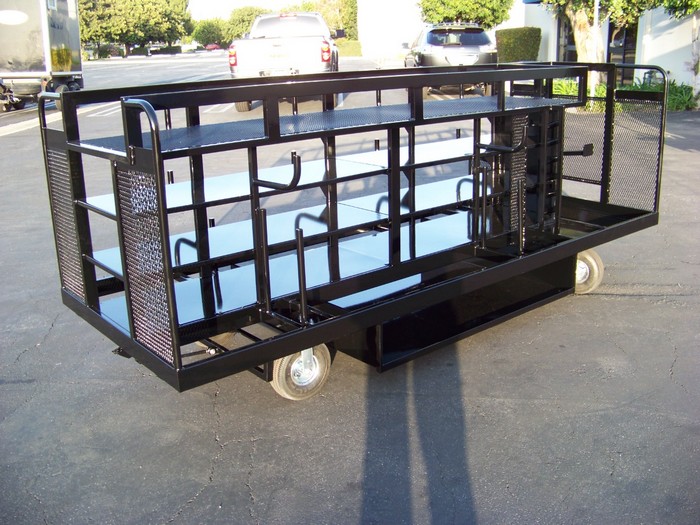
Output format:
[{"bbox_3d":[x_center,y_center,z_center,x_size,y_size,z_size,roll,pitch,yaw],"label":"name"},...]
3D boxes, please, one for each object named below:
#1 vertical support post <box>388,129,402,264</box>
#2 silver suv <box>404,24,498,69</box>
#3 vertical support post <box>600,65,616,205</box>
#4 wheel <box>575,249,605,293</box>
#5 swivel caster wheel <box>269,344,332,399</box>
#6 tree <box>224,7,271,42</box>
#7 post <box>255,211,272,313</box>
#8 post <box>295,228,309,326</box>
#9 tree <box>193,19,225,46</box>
[{"bbox_3d":[0.213,-0.302,3.475,0.045,0.670,0.045,-15,22,-38],"label":"vertical support post"},{"bbox_3d":[2.540,-5.300,18.950,1.880,1.700,4.750,-1,17,-1],"label":"silver suv"},{"bbox_3d":[1.694,-0.826,4.775,0.048,0.910,0.048,-15,22,-38],"label":"vertical support post"},{"bbox_3d":[1.398,0.045,4.375,0.095,0.280,0.270,-16,23,-40],"label":"wheel"},{"bbox_3d":[-0.214,0.458,3.146,0.270,0.280,0.095,-13,21,-34],"label":"swivel caster wheel"},{"bbox_3d":[-11.264,-25.769,80.000,5.400,4.900,5.400,-1,17,0],"label":"tree"},{"bbox_3d":[-0.350,-0.002,3.010,0.030,0.440,0.030,-15,22,-38],"label":"post"},{"bbox_3d":[-0.189,0.066,2.867,0.028,0.415,0.028,-15,22,-38],"label":"post"},{"bbox_3d":[-17.882,-28.876,92.000,4.400,4.100,4.400,-1,17,0],"label":"tree"}]

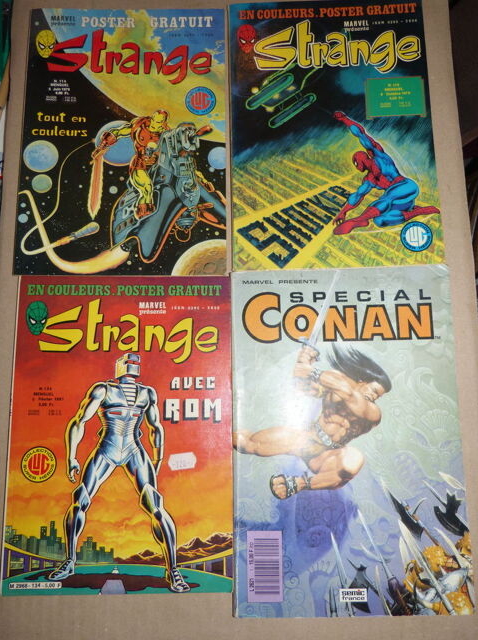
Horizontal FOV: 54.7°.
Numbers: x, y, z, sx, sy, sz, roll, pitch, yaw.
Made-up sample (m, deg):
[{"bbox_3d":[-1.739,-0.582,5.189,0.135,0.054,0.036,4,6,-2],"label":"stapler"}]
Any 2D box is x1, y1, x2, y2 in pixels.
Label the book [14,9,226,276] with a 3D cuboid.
[{"bbox_3d":[-0.100,-0.162,0.412,0.180,0.006,0.253,0,82,0],"label":"book"}]

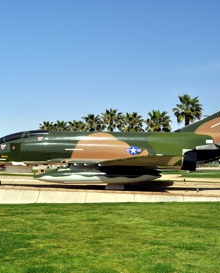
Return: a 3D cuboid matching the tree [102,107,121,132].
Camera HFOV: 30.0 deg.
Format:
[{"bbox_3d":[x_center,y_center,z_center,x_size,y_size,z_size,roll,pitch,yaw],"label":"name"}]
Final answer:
[{"bbox_3d":[0.280,0.490,77.000,3.700,11.350,3.700,0,-3,0],"label":"tree"}]

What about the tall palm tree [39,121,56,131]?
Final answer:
[{"bbox_3d":[-14.140,1.760,93.000,3.700,10.770,3.700,0,-3,0],"label":"tall palm tree"}]

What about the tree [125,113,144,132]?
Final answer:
[{"bbox_3d":[3.403,0.697,58.573,3.200,8.270,3.200,0,-3,0],"label":"tree"}]

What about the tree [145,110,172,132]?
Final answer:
[{"bbox_3d":[6.458,0.572,54.312,3.400,8.050,3.400,0,-3,0],"label":"tree"}]

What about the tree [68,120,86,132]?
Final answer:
[{"bbox_3d":[-5.744,1.369,71.342,3.250,8.320,3.250,0,-3,0],"label":"tree"}]

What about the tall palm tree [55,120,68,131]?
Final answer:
[{"bbox_3d":[-8.890,1.430,75.607,3.000,8.670,3.000,0,-3,0],"label":"tall palm tree"}]

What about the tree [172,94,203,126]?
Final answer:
[{"bbox_3d":[10.370,-0.400,55.000,3.800,10.430,3.800,0,-3,0],"label":"tree"}]

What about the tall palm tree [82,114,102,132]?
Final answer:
[{"bbox_3d":[-2.784,0.860,67.101,3.400,8.870,3.400,0,-3,0],"label":"tall palm tree"}]

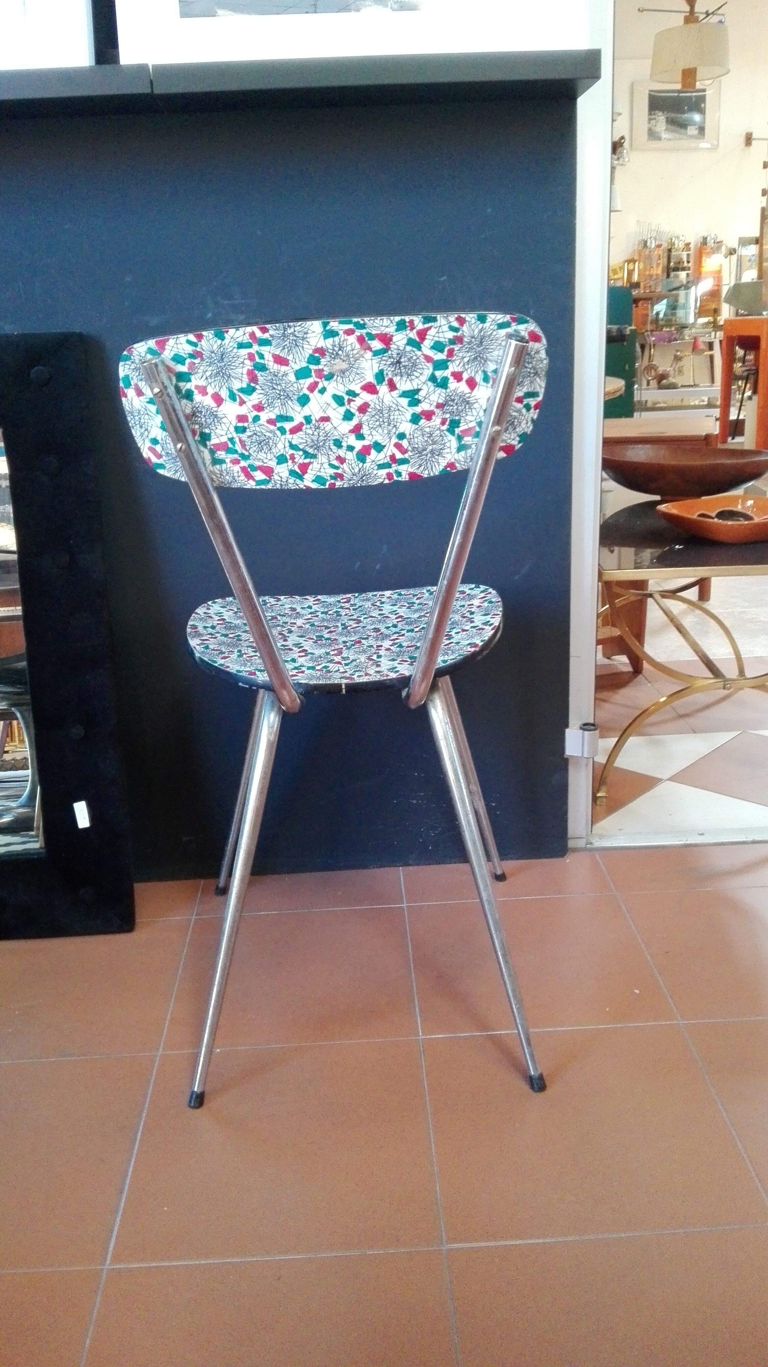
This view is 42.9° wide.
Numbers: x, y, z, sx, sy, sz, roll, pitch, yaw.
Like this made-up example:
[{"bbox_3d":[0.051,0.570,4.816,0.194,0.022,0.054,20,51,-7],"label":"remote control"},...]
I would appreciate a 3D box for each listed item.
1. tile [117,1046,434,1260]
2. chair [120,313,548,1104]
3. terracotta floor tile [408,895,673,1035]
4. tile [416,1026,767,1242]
[{"bbox_3d":[-0.103,0.478,1.023,0.303,0.010,0.288,-3,19,-1],"label":"tile"},{"bbox_3d":[-0.042,0.010,1.133,0.440,0.800,0.520,-3,19,-1],"label":"chair"},{"bbox_3d":[0.193,0.369,1.303,0.303,0.010,0.288,-3,19,-1],"label":"terracotta floor tile"},{"bbox_3d":[0.203,0.462,1.030,0.303,0.010,0.288,-3,19,-1],"label":"tile"}]

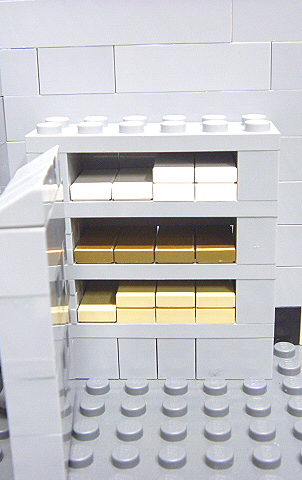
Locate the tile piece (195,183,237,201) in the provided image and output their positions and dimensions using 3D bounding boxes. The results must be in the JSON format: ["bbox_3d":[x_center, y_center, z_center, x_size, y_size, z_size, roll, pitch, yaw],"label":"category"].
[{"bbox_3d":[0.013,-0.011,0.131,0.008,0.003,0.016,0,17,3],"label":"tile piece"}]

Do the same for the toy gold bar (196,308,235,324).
[{"bbox_3d":[0.013,0.013,0.139,0.008,0.003,0.016,0,18,4],"label":"toy gold bar"}]

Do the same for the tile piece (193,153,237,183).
[{"bbox_3d":[0.013,-0.014,0.130,0.008,0.003,0.016,0,18,4],"label":"tile piece"}]

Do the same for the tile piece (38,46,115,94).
[{"bbox_3d":[-0.015,-0.036,0.137,0.016,0.010,0.008,0,17,3],"label":"tile piece"}]

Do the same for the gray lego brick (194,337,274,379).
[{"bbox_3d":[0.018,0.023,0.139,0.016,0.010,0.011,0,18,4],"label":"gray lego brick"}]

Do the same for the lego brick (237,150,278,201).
[{"bbox_3d":[0.021,-0.014,0.129,0.008,0.010,0.016,0,18,4],"label":"lego brick"}]

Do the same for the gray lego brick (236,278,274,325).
[{"bbox_3d":[0.021,0.010,0.137,0.008,0.010,0.016,0,17,3],"label":"gray lego brick"}]

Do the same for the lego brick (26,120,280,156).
[{"bbox_3d":[0.001,-0.021,0.129,0.048,0.005,0.016,0,17,3],"label":"lego brick"}]

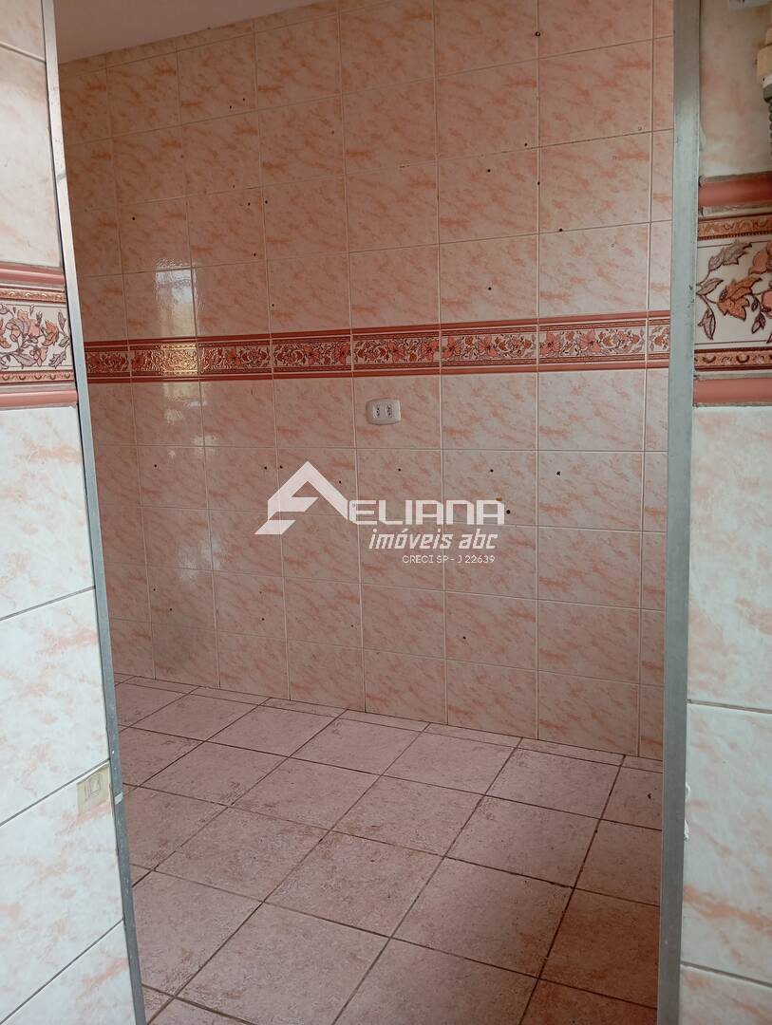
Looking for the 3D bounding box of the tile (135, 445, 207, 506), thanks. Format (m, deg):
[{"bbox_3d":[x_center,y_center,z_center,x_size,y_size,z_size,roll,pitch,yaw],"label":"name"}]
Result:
[{"bbox_3d":[-0.846,-0.142,3.301,0.325,0.244,0.010,3,11,25],"label":"tile"}]

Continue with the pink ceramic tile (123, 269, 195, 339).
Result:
[{"bbox_3d":[-0.877,-0.804,3.225,0.330,0.254,0.010,3,11,25],"label":"pink ceramic tile"}]

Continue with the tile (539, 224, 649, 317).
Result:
[{"bbox_3d":[0.623,-0.723,2.507,0.325,0.245,0.010,3,11,25],"label":"tile"}]

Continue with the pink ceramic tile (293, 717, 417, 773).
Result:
[{"bbox_3d":[-0.098,0.818,2.900,0.341,0.010,0.340,3,11,25],"label":"pink ceramic tile"}]

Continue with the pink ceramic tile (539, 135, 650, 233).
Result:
[{"bbox_3d":[0.622,-0.979,2.487,0.330,0.250,0.010,3,11,24],"label":"pink ceramic tile"}]

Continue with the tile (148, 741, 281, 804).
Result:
[{"bbox_3d":[-0.557,0.861,2.736,0.341,0.010,0.340,3,11,25],"label":"tile"}]

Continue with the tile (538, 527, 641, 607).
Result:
[{"bbox_3d":[0.666,0.178,2.722,0.332,0.249,0.010,3,11,25],"label":"tile"}]

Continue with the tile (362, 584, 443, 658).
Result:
[{"bbox_3d":[0.063,0.395,3.011,0.329,0.248,0.010,3,11,25],"label":"tile"}]

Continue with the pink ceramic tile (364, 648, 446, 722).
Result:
[{"bbox_3d":[0.070,0.641,3.054,0.329,0.245,0.010,3,11,25],"label":"pink ceramic tile"}]

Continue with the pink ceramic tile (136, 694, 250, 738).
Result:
[{"bbox_3d":[-0.717,0.780,3.158,0.339,0.010,0.339,3,11,25],"label":"pink ceramic tile"}]

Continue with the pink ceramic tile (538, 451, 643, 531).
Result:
[{"bbox_3d":[0.651,-0.070,2.649,0.329,0.248,0.010,3,11,25],"label":"pink ceramic tile"}]

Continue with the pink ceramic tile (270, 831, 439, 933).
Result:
[{"bbox_3d":[-0.070,0.939,2.118,0.339,0.010,0.339,3,11,25],"label":"pink ceramic tile"}]

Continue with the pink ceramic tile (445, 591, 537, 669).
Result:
[{"bbox_3d":[0.360,0.404,2.840,0.325,0.244,0.010,3,11,25],"label":"pink ceramic tile"}]

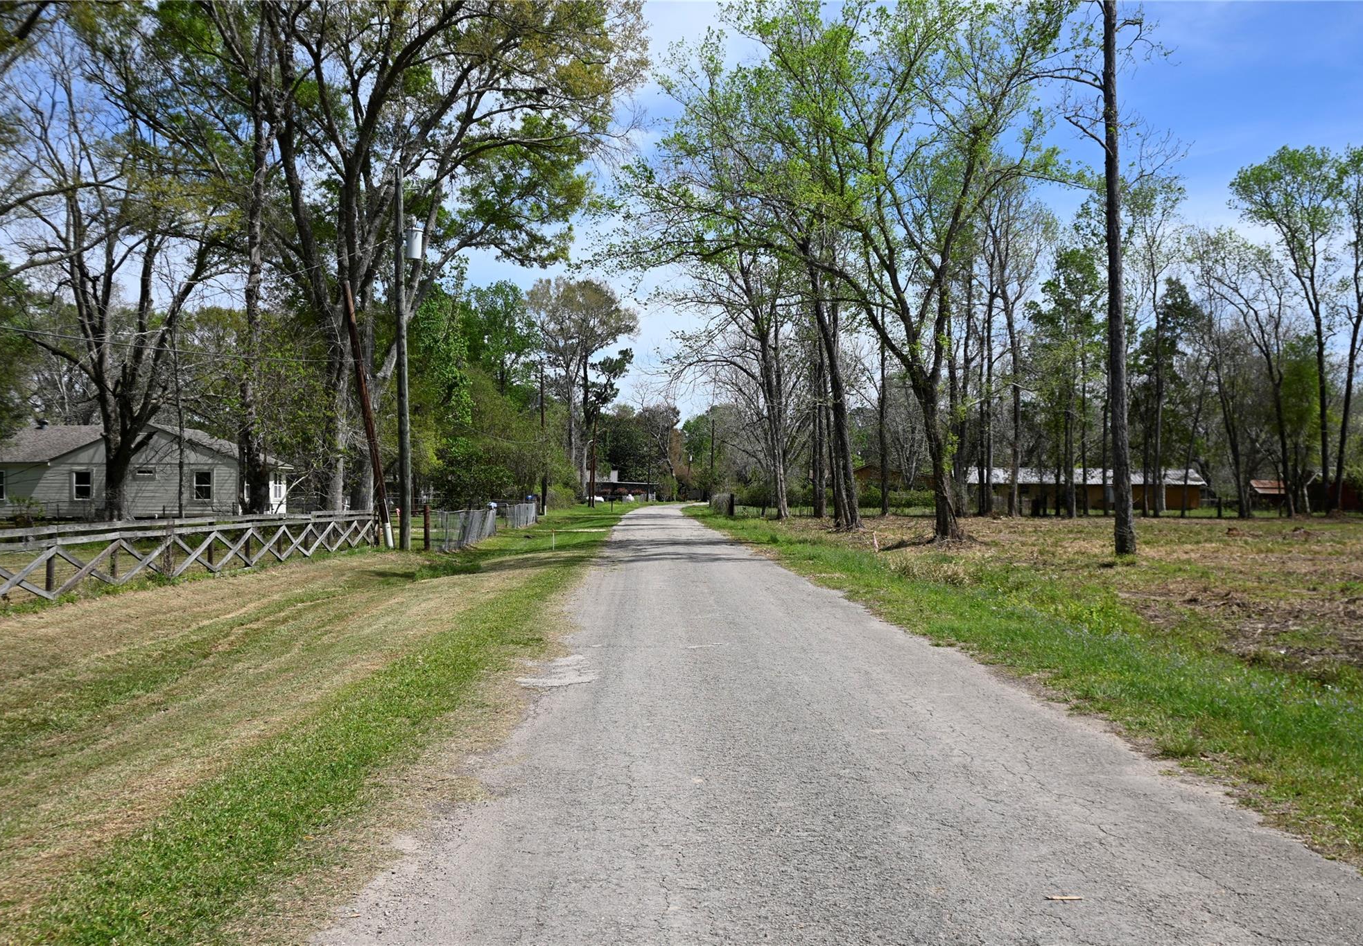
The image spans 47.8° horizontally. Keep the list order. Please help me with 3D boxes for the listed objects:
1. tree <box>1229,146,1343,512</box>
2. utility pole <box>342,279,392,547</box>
[{"bbox_3d":[35.417,-8.367,90.109,6.700,21.670,6.300,0,-1,0],"label":"tree"},{"bbox_3d":[-8.288,-1.582,40.536,0.250,7.170,0.250,-9,-1,0],"label":"utility pole"}]

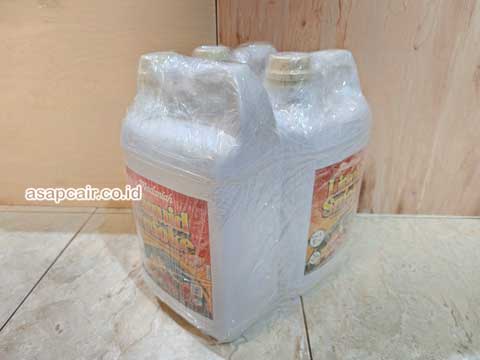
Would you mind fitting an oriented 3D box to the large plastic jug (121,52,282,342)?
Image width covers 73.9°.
[{"bbox_3d":[-0.045,0.013,0.408,0.128,0.315,0.188,-24,36,-38],"label":"large plastic jug"}]

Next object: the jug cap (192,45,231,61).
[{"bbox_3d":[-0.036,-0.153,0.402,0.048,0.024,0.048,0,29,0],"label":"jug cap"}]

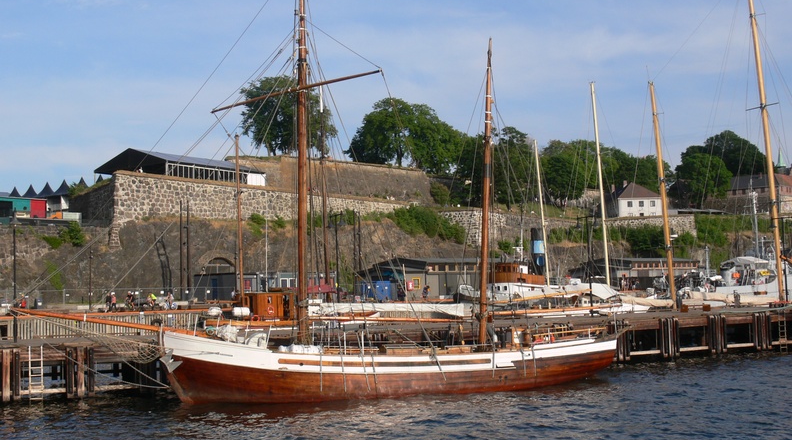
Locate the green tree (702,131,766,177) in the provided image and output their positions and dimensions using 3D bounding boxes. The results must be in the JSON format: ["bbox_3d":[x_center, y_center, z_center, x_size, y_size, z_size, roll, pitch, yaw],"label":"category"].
[{"bbox_3d":[98.937,-17.442,275.000,18.175,18.175,16.000,-3,-4,20],"label":"green tree"}]

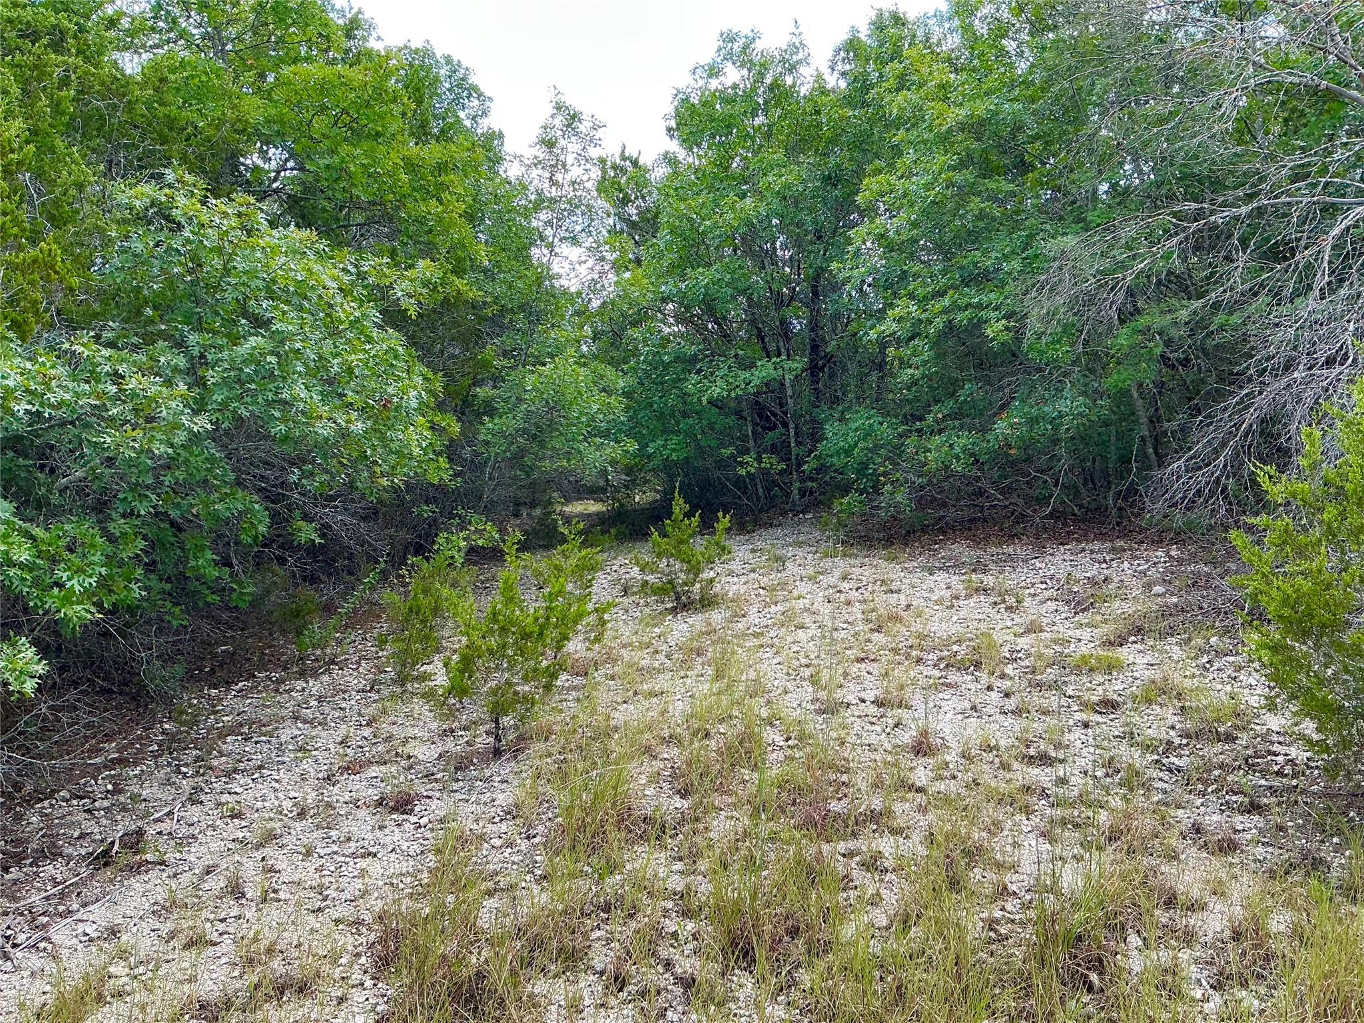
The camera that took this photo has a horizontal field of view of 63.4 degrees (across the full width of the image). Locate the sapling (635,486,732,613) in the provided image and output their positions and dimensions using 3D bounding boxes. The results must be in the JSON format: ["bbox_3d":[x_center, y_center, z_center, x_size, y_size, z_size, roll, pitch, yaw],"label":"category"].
[{"bbox_3d":[0.005,0.365,10.800,0.960,1.200,0.900,0,3,0],"label":"sapling"}]

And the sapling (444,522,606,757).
[{"bbox_3d":[-0.912,0.742,6.400,0.940,1.330,0.920,0,3,0],"label":"sapling"}]

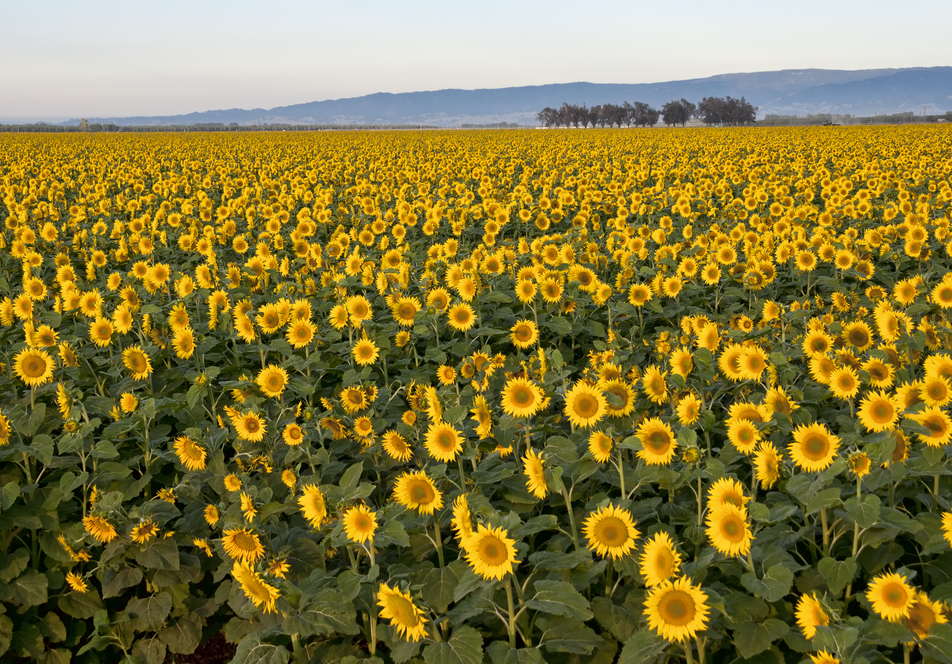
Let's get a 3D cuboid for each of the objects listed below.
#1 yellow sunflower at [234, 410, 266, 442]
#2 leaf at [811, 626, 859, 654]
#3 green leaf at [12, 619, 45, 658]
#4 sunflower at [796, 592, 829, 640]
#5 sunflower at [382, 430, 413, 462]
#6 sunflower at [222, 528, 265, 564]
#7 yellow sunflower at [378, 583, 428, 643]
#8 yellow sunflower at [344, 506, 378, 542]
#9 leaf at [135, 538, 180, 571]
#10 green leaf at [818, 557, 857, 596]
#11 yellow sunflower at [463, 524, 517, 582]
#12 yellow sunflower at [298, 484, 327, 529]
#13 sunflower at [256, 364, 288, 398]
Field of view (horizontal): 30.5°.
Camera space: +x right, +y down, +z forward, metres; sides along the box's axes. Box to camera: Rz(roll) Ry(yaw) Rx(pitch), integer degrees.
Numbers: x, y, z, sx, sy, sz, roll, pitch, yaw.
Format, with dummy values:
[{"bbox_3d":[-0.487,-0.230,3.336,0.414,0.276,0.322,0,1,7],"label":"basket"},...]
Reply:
[{"bbox_3d":[-1.213,0.508,9.400,0.170,0.170,0.060,-1,-3,-5],"label":"yellow sunflower"},{"bbox_3d":[1.241,1.068,6.050,0.165,0.110,0.110,0,7,6],"label":"leaf"},{"bbox_3d":[-1.844,1.263,7.200,0.140,0.160,0.070,-1,7,-6],"label":"green leaf"},{"bbox_3d":[1.207,1.017,6.250,0.070,0.180,0.170,-11,12,-40],"label":"sunflower"},{"bbox_3d":[-0.409,0.596,9.100,0.170,0.175,0.065,5,29,37],"label":"sunflower"},{"bbox_3d":[-1.024,0.945,7.700,0.185,0.185,0.070,2,36,14],"label":"sunflower"},{"bbox_3d":[-0.252,0.984,6.150,0.190,0.210,0.080,6,33,43],"label":"yellow sunflower"},{"bbox_3d":[-0.555,0.920,8.400,0.185,0.185,0.065,1,-3,14],"label":"yellow sunflower"},{"bbox_3d":[-1.658,1.159,9.100,0.235,0.080,0.200,-2,45,-11],"label":"leaf"},{"bbox_3d":[1.634,1.105,7.900,0.170,0.185,0.060,1,-22,12],"label":"green leaf"},{"bbox_3d":[0.053,0.810,6.450,0.205,0.210,0.070,1,7,12],"label":"yellow sunflower"},{"bbox_3d":[-0.690,0.739,7.400,0.065,0.185,0.170,-15,14,-39],"label":"yellow sunflower"},{"bbox_3d":[-1.258,0.306,10.800,0.205,0.210,0.060,0,2,5],"label":"sunflower"}]

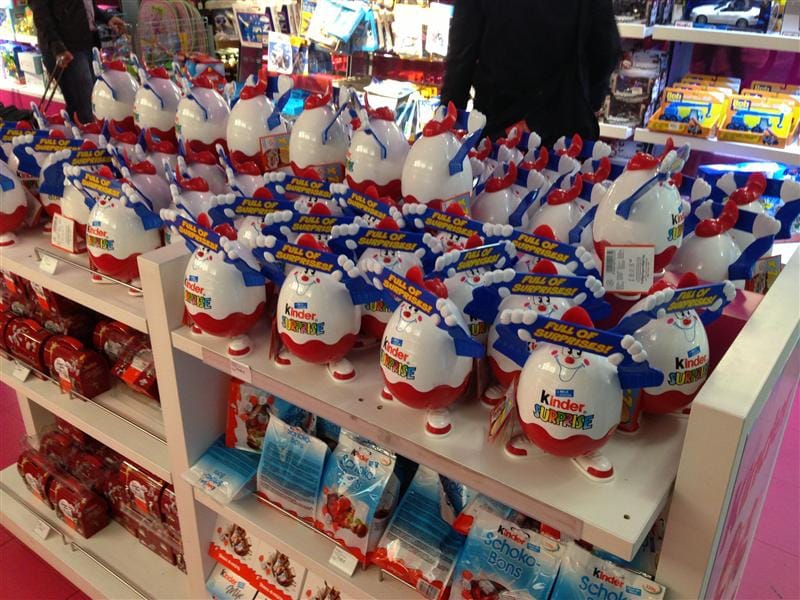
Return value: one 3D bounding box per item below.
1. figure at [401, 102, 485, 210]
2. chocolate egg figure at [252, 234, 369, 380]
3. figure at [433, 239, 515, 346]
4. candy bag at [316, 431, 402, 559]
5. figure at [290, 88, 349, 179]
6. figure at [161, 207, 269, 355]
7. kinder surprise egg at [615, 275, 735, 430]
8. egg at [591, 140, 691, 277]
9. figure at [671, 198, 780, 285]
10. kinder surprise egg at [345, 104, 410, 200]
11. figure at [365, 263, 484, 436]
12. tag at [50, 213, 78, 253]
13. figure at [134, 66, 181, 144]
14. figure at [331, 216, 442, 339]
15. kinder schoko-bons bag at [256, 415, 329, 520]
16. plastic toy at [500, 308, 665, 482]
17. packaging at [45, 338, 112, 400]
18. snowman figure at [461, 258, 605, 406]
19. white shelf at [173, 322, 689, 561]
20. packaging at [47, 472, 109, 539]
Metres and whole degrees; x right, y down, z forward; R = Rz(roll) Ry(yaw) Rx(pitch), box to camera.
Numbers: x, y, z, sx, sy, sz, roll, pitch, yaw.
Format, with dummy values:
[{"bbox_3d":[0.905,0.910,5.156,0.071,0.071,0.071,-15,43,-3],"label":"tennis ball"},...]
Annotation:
[{"bbox_3d":[0.081,-0.284,1.481,0.151,0.229,0.203,-16,31,-30],"label":"figure"},{"bbox_3d":[-0.119,-0.003,1.112,0.192,0.217,0.126,11,28,20],"label":"chocolate egg figure"},{"bbox_3d":[0.105,0.004,1.200,0.203,0.229,0.151,-15,30,-28],"label":"figure"},{"bbox_3d":[-0.062,0.321,1.261,0.114,0.189,0.048,18,8,32],"label":"candy bag"},{"bbox_3d":[-0.173,-0.389,1.717,0.151,0.229,0.203,-11,28,-21],"label":"figure"},{"bbox_3d":[-0.302,-0.038,1.280,0.203,0.229,0.151,19,32,34],"label":"figure"},{"bbox_3d":[0.348,0.055,1.003,0.192,0.217,0.126,-7,27,-15],"label":"kinder surprise egg"},{"bbox_3d":[0.379,-0.135,1.173,0.151,0.229,0.203,16,31,29],"label":"egg"},{"bbox_3d":[0.488,-0.041,1.200,0.126,0.217,0.192,-13,29,-25],"label":"figure"},{"bbox_3d":[-0.041,-0.296,1.421,0.126,0.217,0.192,1,26,0],"label":"kinder surprise egg"},{"bbox_3d":[0.032,0.057,1.091,0.151,0.229,0.203,-24,35,-39],"label":"figure"},{"bbox_3d":[-0.653,-0.130,1.474,0.068,0.072,0.012,18,31,32],"label":"tag"},{"bbox_3d":[-0.589,-0.496,1.837,0.126,0.217,0.192,-9,28,-18],"label":"figure"},{"bbox_3d":[-0.007,-0.030,1.267,0.203,0.229,0.151,6,27,12],"label":"figure"},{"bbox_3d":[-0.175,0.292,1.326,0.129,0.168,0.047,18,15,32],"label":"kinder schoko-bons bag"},{"bbox_3d":[0.207,0.096,0.918,0.192,0.217,0.126,13,29,23],"label":"plastic toy"},{"bbox_3d":[-0.759,0.148,1.793,0.153,0.112,0.073,18,31,32],"label":"packaging"},{"bbox_3d":[0.192,0.044,1.119,0.203,0.229,0.151,0,26,0],"label":"snowman figure"},{"bbox_3d":[0.045,0.120,1.260,0.845,0.033,0.370,18,31,32],"label":"white shelf"},{"bbox_3d":[-0.781,0.487,1.875,0.127,0.138,0.077,18,31,32],"label":"packaging"}]

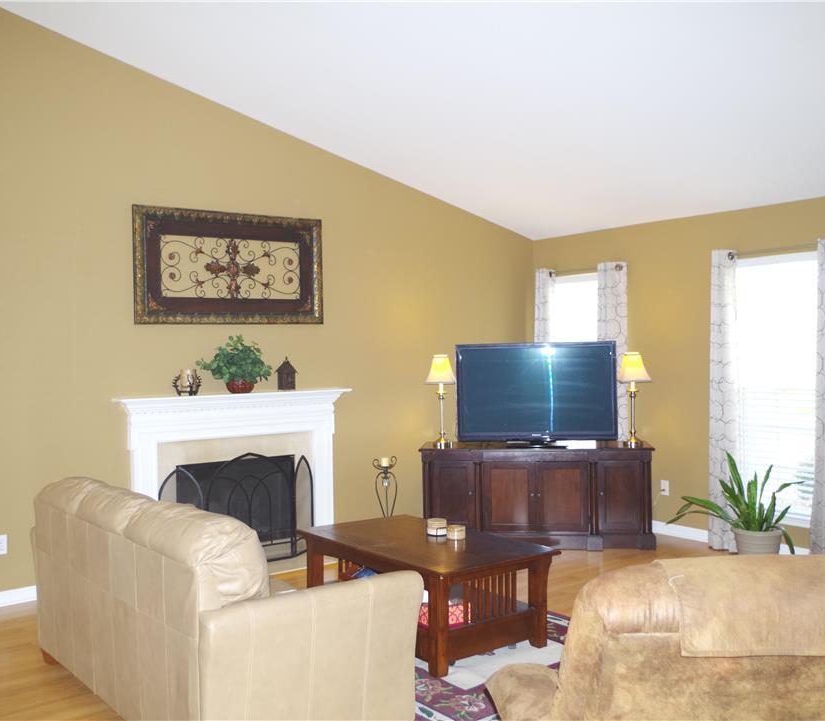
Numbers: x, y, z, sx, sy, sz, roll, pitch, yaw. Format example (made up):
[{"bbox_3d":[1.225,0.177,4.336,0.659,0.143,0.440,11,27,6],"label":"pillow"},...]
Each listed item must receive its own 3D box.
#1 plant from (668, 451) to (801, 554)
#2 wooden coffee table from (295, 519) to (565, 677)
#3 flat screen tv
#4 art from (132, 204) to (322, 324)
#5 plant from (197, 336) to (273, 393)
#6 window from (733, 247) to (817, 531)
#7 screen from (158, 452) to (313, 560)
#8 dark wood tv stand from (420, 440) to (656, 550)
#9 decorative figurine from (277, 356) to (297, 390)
[{"bbox_3d":[2.152,0.983,5.434,0.860,0.770,0.680,0,1,22],"label":"plant"},{"bbox_3d":[0.041,1.165,4.253,0.740,0.485,1.230,-1,1,-38],"label":"wooden coffee table"},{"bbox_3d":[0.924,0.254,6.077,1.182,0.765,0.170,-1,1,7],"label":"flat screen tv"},{"bbox_3d":[-1.230,-0.637,5.656,1.395,0.765,0.050,-2,2,-37],"label":"art"},{"bbox_3d":[-1.206,0.025,5.524,0.490,0.410,0.360,-2,2,-37],"label":"plant"},{"bbox_3d":[2.532,0.205,5.642,0.110,1.850,0.690,-1,1,-38],"label":"window"},{"bbox_3d":[-1.139,1.017,5.623,1.170,0.780,0.170,-2,2,-37],"label":"screen"},{"bbox_3d":[0.924,1.009,6.148,1.698,0.730,0.493,-1,1,6],"label":"dark wood tv stand"},{"bbox_3d":[-0.896,0.093,5.821,0.125,0.245,0.120,-2,2,-37],"label":"decorative figurine"}]

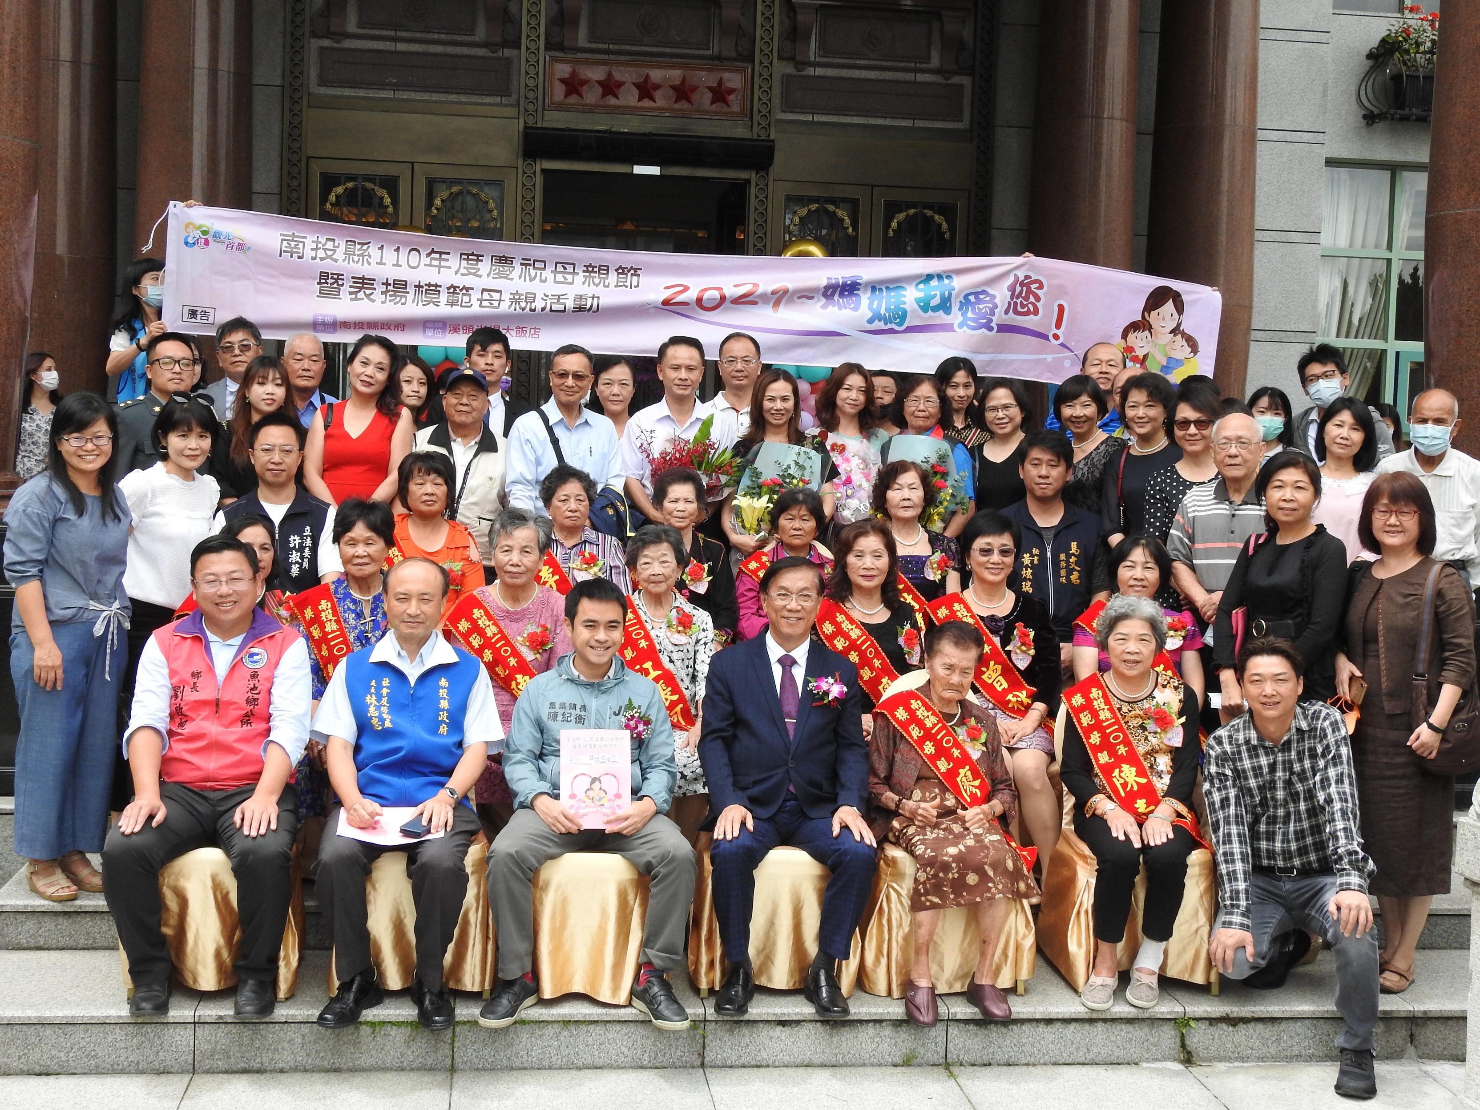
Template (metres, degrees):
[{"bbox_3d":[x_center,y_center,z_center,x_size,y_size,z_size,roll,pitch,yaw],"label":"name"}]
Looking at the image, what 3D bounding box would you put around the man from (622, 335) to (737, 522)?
[{"bbox_3d":[-0.257,-0.114,7.945,0.520,1.680,0.360,1,3,-6],"label":"man"}]

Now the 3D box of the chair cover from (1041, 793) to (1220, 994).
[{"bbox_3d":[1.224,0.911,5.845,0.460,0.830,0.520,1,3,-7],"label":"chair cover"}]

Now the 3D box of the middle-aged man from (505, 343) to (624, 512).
[{"bbox_3d":[-0.750,-0.097,7.921,0.500,1.620,0.320,1,3,-6],"label":"middle-aged man"}]

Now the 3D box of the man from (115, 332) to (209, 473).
[{"bbox_3d":[-2.348,-0.084,7.489,0.500,1.639,0.320,1,3,-16],"label":"man"}]

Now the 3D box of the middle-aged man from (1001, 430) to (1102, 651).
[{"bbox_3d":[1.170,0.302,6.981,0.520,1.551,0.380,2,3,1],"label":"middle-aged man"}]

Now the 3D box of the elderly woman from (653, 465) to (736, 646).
[{"bbox_3d":[-0.188,0.292,7.217,0.430,1.260,0.720,1,3,-6],"label":"elderly woman"}]

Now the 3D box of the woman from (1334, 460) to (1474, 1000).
[{"bbox_3d":[2.128,0.561,5.889,0.460,1.620,0.360,2,3,6],"label":"woman"}]

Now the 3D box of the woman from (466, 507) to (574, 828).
[{"bbox_3d":[-0.746,0.472,6.225,0.460,1.263,0.660,1,3,-7],"label":"woman"}]

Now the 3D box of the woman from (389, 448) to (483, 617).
[{"bbox_3d":[-1.169,0.254,7.105,0.440,1.290,0.720,1,3,-6],"label":"woman"}]

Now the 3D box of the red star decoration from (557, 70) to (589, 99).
[{"bbox_3d":[-1.121,-3.165,12.380,0.220,0.215,0.050,1,3,-7],"label":"red star decoration"}]

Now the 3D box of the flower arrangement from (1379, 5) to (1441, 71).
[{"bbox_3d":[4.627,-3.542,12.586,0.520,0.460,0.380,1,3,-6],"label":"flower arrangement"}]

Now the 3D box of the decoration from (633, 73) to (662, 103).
[{"bbox_3d":[-0.615,-3.109,12.220,0.205,0.200,0.030,1,3,-6],"label":"decoration"}]

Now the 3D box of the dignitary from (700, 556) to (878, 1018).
[{"bbox_3d":[0.132,0.670,5.652,0.520,1.295,0.740,2,3,-3],"label":"dignitary"}]

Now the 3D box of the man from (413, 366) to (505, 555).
[{"bbox_3d":[-1.133,0.016,7.471,0.480,1.562,0.330,1,3,-7],"label":"man"}]

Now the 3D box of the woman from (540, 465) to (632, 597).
[{"bbox_3d":[-0.584,0.288,6.909,0.450,1.272,0.620,2,3,-6],"label":"woman"}]

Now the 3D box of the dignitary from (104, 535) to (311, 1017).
[{"bbox_3d":[-1.592,0.615,5.534,0.580,1.330,0.800,1,3,-11],"label":"dignitary"}]

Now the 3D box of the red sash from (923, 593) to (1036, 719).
[{"bbox_3d":[0.863,0.360,6.549,0.400,0.460,0.240,2,3,0],"label":"red sash"}]

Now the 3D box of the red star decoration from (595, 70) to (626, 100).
[{"bbox_3d":[-0.859,-3.117,12.192,0.205,0.200,0.030,1,3,-6],"label":"red star decoration"}]

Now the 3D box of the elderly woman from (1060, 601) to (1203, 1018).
[{"bbox_3d":[1.213,0.743,5.799,0.440,1.202,0.700,2,3,3],"label":"elderly woman"}]

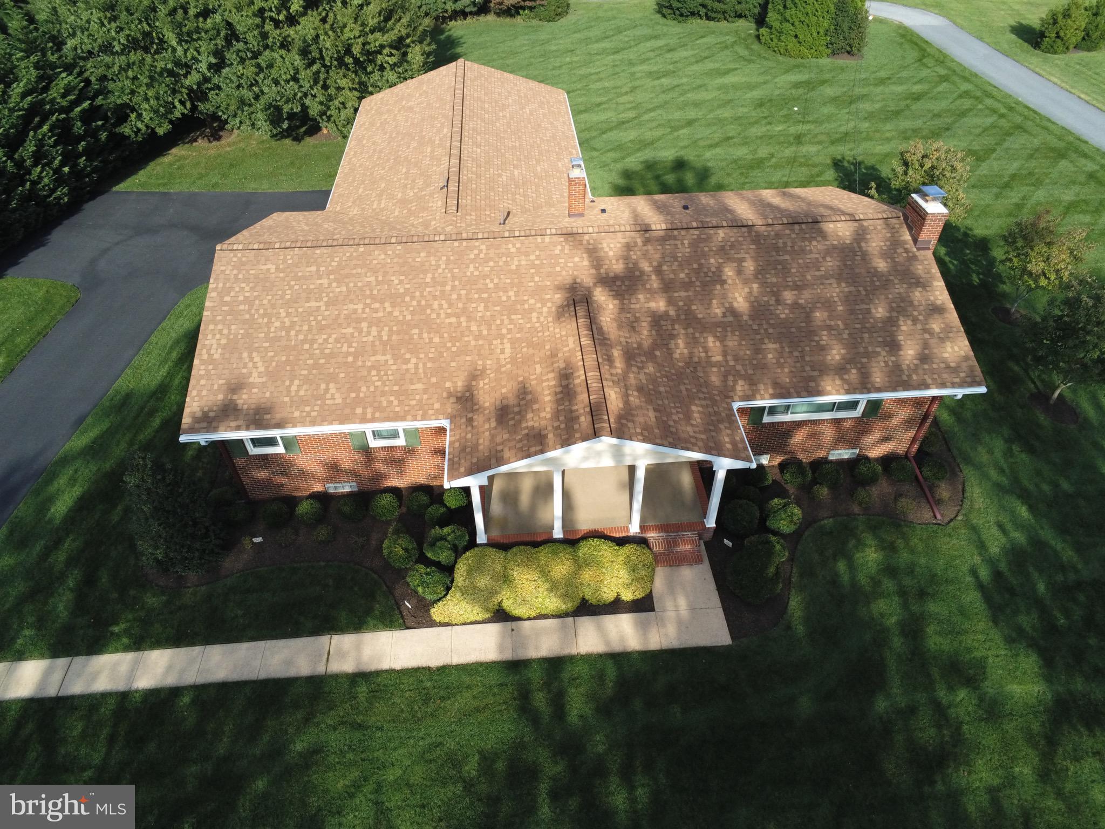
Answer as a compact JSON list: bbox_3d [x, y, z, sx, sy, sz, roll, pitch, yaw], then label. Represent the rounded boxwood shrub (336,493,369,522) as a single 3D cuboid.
[{"bbox_3d":[-4.981,2.313,18.227,0.771,0.647,0.771,-3,44,-2],"label":"rounded boxwood shrub"}]

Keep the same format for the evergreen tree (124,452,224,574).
[{"bbox_3d":[-8.962,2.245,16.888,2.100,3.000,2.100,-4,44,-2],"label":"evergreen tree"}]

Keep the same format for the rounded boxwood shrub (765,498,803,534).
[{"bbox_3d":[5.574,2.445,17.716,0.867,0.807,0.867,-3,44,-2],"label":"rounded boxwood shrub"}]

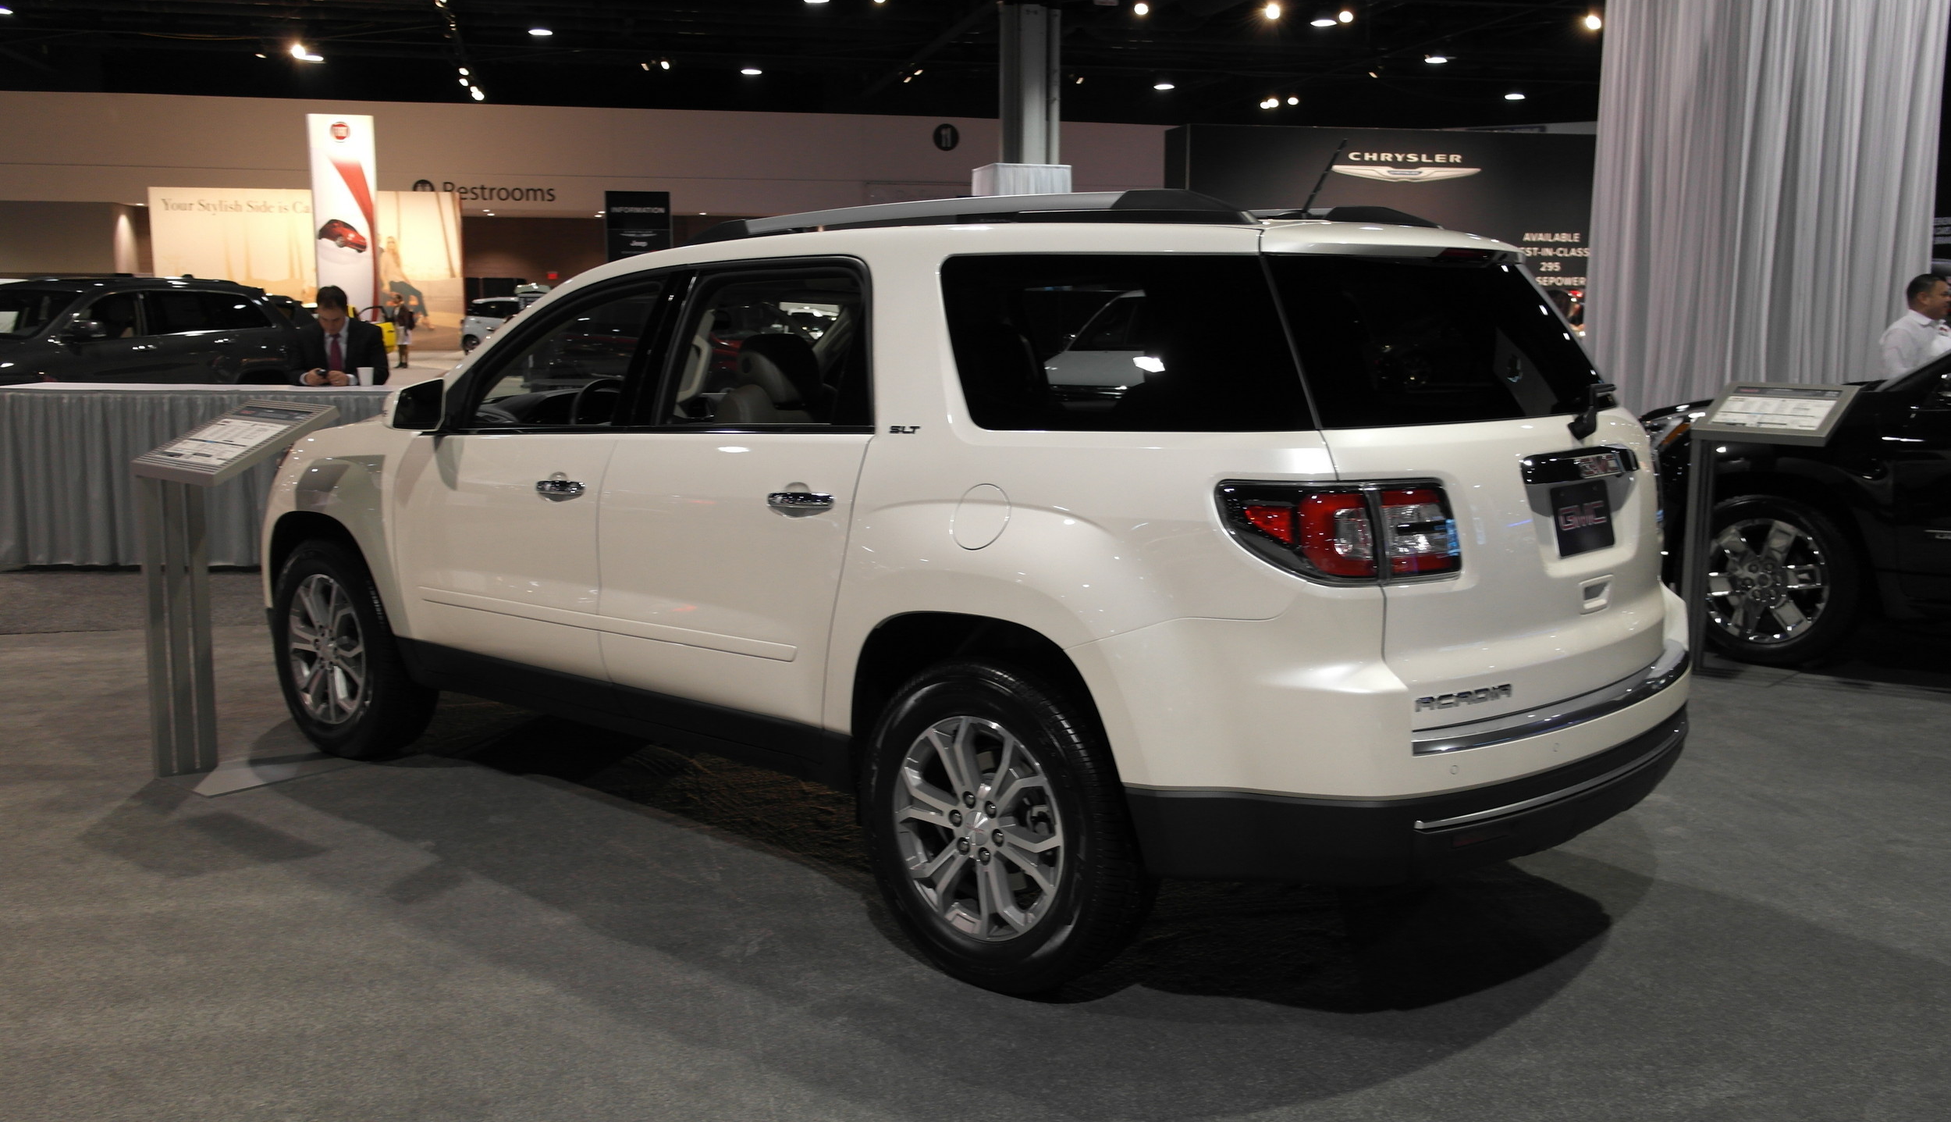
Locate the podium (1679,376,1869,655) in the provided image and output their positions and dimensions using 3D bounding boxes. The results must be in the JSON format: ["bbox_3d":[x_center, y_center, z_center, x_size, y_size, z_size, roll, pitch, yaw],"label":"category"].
[{"bbox_3d":[3.400,-0.120,6.980,0.430,1.240,0.550,-8,12,-43],"label":"podium"}]

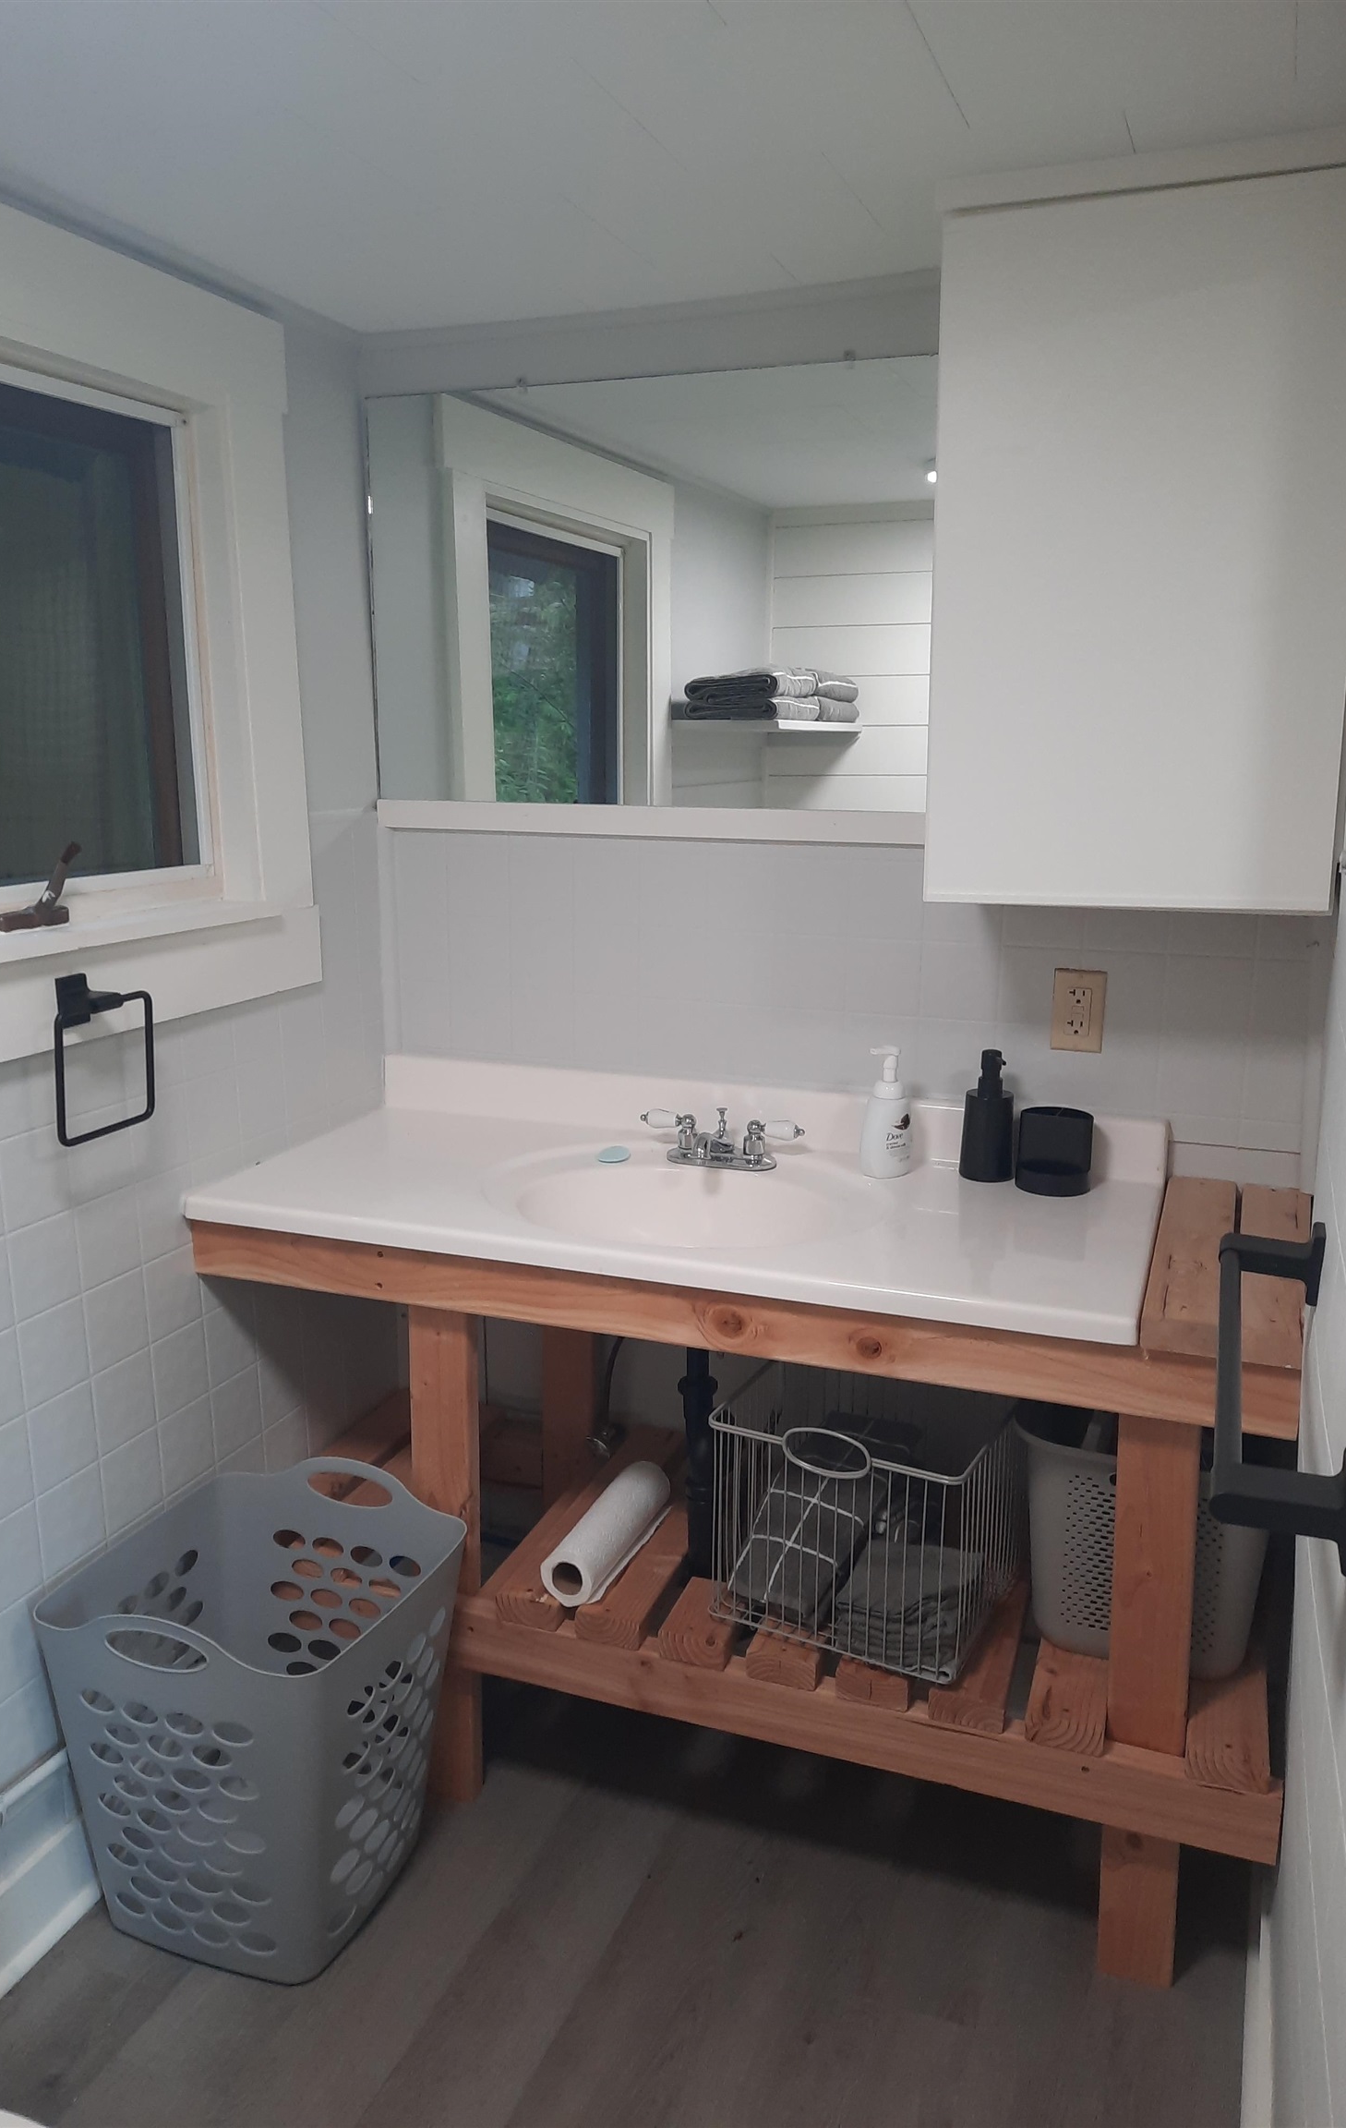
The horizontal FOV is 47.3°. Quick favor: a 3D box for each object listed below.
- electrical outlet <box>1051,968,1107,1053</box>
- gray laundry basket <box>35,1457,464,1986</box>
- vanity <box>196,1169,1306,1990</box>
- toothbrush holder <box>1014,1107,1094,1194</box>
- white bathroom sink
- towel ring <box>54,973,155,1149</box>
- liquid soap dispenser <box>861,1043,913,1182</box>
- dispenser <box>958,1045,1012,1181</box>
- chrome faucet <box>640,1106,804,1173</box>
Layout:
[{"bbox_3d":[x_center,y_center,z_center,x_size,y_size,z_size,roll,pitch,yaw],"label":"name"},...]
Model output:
[{"bbox_3d":[0.570,-0.073,2.157,0.070,0.115,0.009,5,13,20],"label":"electrical outlet"},{"bbox_3d":[-0.532,0.821,1.969,0.383,0.494,0.365,5,13,20],"label":"gray laundry basket"},{"bbox_3d":[0.107,0.586,2.163,1.399,0.841,0.567,5,13,20],"label":"vanity"},{"bbox_3d":[0.524,0.119,2.119,0.100,0.098,0.090,5,13,20],"label":"toothbrush holder"},{"bbox_3d":[0.013,0.244,2.094,0.537,0.139,0.446,5,13,20],"label":"white bathroom sink"},{"bbox_3d":[-0.691,-0.014,1.837,0.057,0.192,0.167,5,13,20],"label":"towel ring"},{"bbox_3d":[0.306,0.062,2.193,0.075,0.177,0.062,-2,12,-8],"label":"liquid soap dispenser"},{"bbox_3d":[0.446,0.068,2.167,0.075,0.177,0.074,0,12,0],"label":"dispenser"},{"bbox_3d":[0.057,0.111,2.196,0.247,0.080,0.124,5,13,20],"label":"chrome faucet"}]

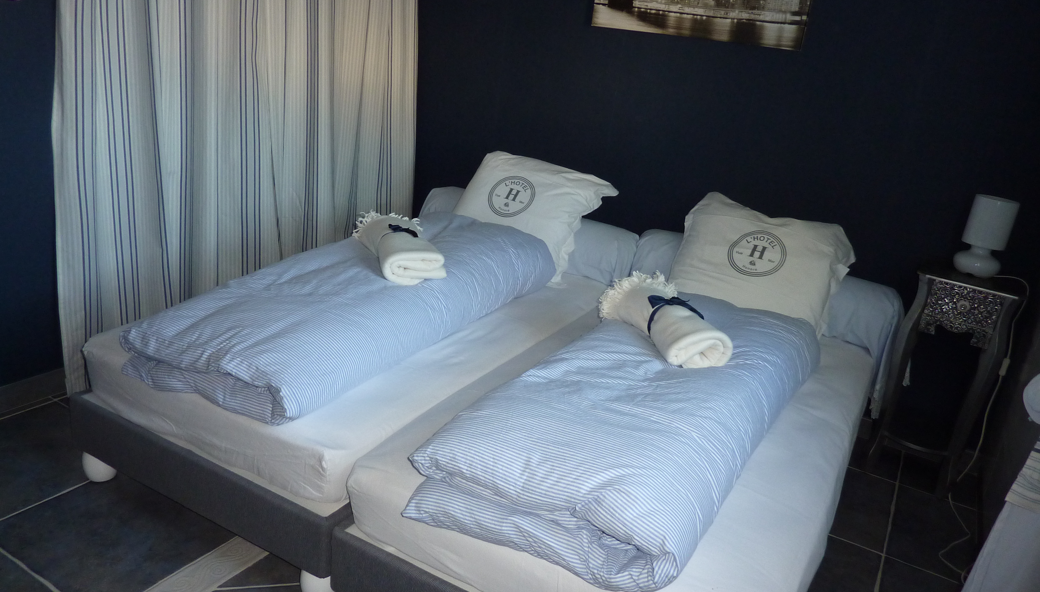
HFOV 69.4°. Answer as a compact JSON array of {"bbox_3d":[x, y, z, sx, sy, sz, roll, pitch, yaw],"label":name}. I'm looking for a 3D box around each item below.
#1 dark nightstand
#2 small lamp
[{"bbox_3d":[1.478,0.285,2.656,0.300,0.755,0.280,18,22,30],"label":"dark nightstand"},{"bbox_3d":[1.561,-0.196,2.518,0.142,0.262,0.142,17,21,26],"label":"small lamp"}]

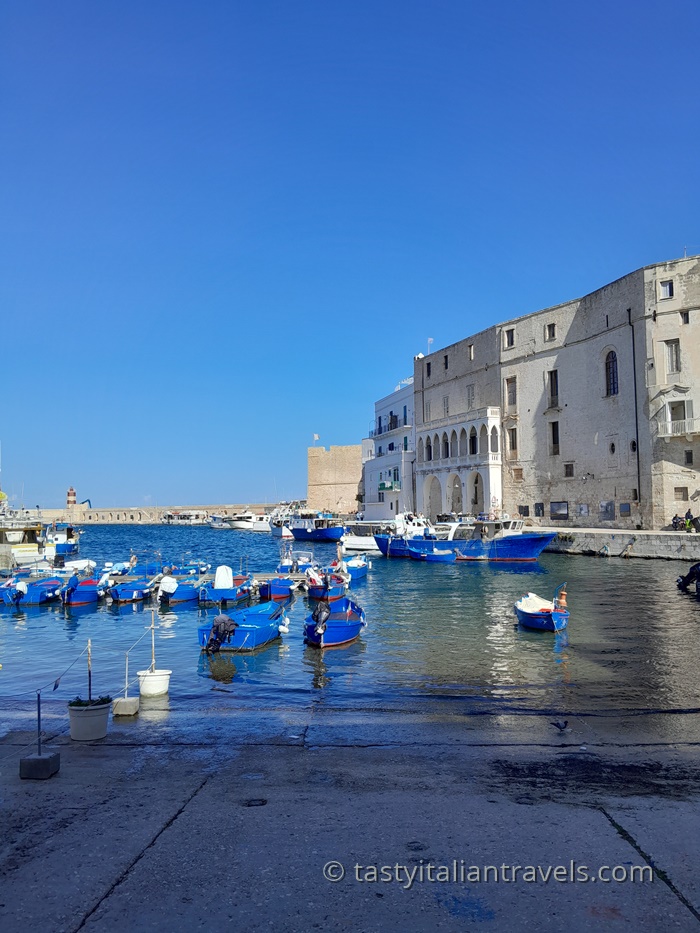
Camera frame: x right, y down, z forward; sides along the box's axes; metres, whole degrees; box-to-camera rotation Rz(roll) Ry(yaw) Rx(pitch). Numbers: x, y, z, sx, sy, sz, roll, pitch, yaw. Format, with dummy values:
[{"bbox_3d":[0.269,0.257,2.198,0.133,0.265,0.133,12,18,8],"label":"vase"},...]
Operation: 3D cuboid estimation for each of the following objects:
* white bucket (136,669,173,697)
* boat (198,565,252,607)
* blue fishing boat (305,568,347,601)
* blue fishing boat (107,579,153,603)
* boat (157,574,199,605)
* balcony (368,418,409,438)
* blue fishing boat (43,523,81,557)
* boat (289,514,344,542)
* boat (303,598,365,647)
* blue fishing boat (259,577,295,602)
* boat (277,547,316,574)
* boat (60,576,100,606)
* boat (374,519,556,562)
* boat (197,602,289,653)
[{"bbox_3d":[-3.402,3.783,12.229,0.600,0.420,0.600,0,-4,0],"label":"white bucket"},{"bbox_3d":[-4.437,4.329,26.633,1.500,1.380,4.400,0,-4,4],"label":"boat"},{"bbox_3d":[-0.751,4.376,26.230,1.500,1.000,4.200,0,-4,0],"label":"blue fishing boat"},{"bbox_3d":[-8.028,4.571,26.252,1.500,0.750,4.000,0,-4,0],"label":"blue fishing boat"},{"bbox_3d":[-6.145,4.375,25.751,1.500,1.000,4.300,0,-4,1],"label":"boat"},{"bbox_3d":[5.660,-5.650,104.118,1.000,1.060,16.734,1,-4,-17],"label":"balcony"},{"bbox_3d":[-23.185,5.802,55.238,5.200,2.600,2.100,2,-4,-25],"label":"blue fishing boat"},{"bbox_3d":[-3.981,7.300,82.195,7.600,3.250,2.700,-2,-4,28],"label":"boat"},{"bbox_3d":[-0.381,3.794,17.858,1.550,1.000,4.200,-1,-4,8],"label":"boat"},{"bbox_3d":[-2.802,4.677,27.392,1.450,0.780,4.100,0,-4,3],"label":"blue fishing boat"},{"bbox_3d":[-2.299,4.669,33.957,1.800,1.500,5.000,-1,-4,3],"label":"boat"},{"bbox_3d":[-10.084,4.473,26.245,1.500,1.070,4.300,0,-4,-8],"label":"boat"},{"bbox_3d":[7.252,4.845,47.472,13.300,3.000,4.300,-3,-5,35],"label":"boat"},{"bbox_3d":[-2.401,3.823,17.382,1.550,0.900,4.300,-1,-4,11],"label":"boat"}]

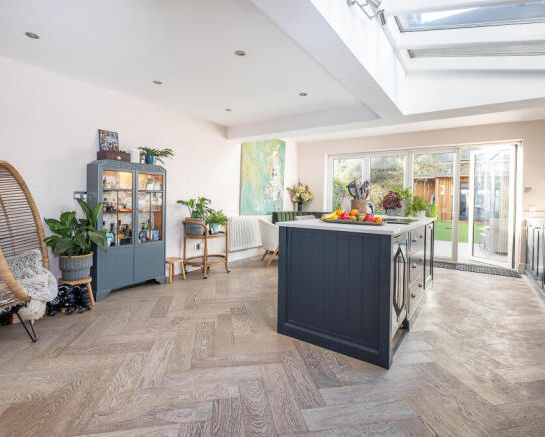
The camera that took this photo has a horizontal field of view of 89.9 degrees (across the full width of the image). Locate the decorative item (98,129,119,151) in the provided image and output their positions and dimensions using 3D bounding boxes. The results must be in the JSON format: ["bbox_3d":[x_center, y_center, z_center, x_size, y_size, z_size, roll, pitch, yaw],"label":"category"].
[{"bbox_3d":[-1.910,-0.906,3.212,0.030,0.280,0.220,-12,-6,36],"label":"decorative item"}]

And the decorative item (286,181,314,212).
[{"bbox_3d":[0.660,-0.459,6.600,0.500,0.720,0.580,2,2,36],"label":"decorative item"}]

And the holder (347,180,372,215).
[{"bbox_3d":[1.020,-0.217,3.200,0.200,0.430,0.230,2,2,36],"label":"holder"}]

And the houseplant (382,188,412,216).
[{"bbox_3d":[1.633,-0.206,3.580,0.320,0.360,0.360,2,3,36],"label":"houseplant"}]

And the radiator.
[{"bbox_3d":[-0.443,0.258,5.168,0.100,0.600,1.170,2,3,36],"label":"radiator"}]

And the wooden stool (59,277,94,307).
[{"bbox_3d":[-1.994,0.751,2.770,0.280,0.290,0.310,2,2,36],"label":"wooden stool"}]

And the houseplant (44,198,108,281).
[{"bbox_3d":[-1.999,0.216,2.770,0.480,0.820,0.500,2,3,36],"label":"houseplant"}]

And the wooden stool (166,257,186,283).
[{"bbox_3d":[-1.355,0.706,3.759,0.240,0.280,0.250,2,3,36],"label":"wooden stool"}]

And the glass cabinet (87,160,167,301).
[{"bbox_3d":[-1.787,0.122,3.405,0.310,1.530,0.840,2,2,36],"label":"glass cabinet"}]

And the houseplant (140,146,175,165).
[{"bbox_3d":[-1.525,-0.822,3.620,0.280,0.250,0.400,2,2,36],"label":"houseplant"}]

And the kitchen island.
[{"bbox_3d":[1.204,0.482,3.162,0.940,0.920,2.760,2,2,36],"label":"kitchen island"}]

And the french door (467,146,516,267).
[{"bbox_3d":[4.337,-0.248,5.414,0.070,2.240,0.870,0,1,-16],"label":"french door"}]

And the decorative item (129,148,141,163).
[{"bbox_3d":[-1.684,-0.756,3.350,0.130,0.190,0.130,2,3,36],"label":"decorative item"}]

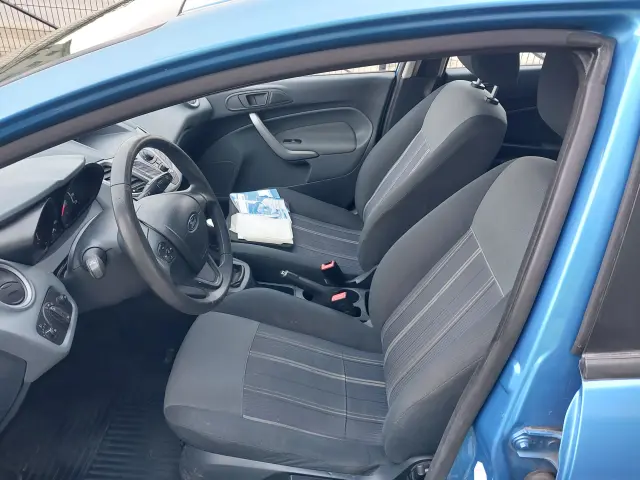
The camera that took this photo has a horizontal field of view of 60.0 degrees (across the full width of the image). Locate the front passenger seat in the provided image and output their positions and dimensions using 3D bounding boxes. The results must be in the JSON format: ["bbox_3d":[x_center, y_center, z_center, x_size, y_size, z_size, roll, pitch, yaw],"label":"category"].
[{"bbox_3d":[0.142,-0.240,1.731,0.850,0.905,0.510,3,30,3],"label":"front passenger seat"}]

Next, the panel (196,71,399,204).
[{"bbox_3d":[-0.146,-0.362,2.054,0.810,0.540,0.110,3,30,3],"label":"panel"}]

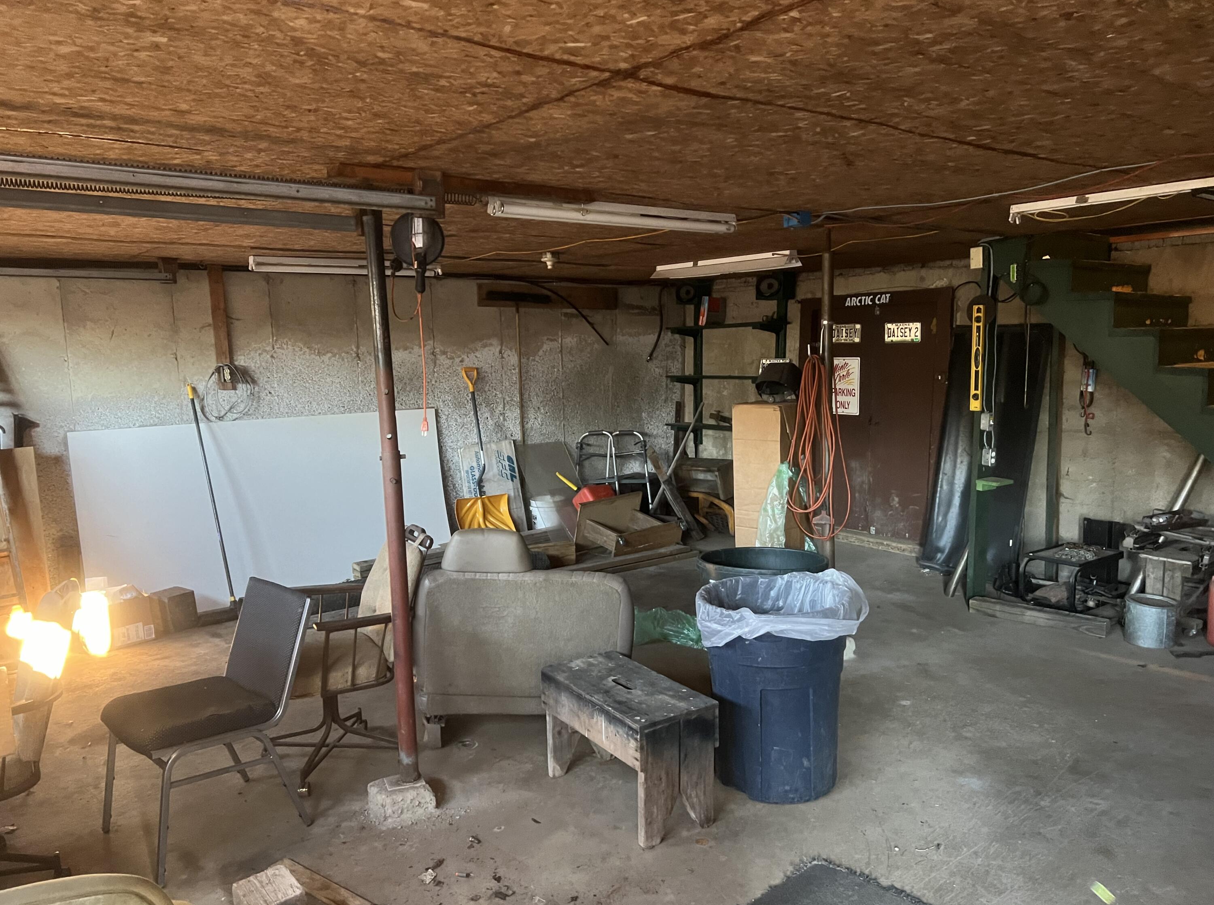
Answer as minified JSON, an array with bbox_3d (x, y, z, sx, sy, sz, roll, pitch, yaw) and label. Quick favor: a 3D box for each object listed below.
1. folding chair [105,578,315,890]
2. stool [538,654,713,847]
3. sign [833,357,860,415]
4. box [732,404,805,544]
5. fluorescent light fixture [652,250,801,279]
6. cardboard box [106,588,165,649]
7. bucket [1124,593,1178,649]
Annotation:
[{"bbox_3d":[-1.368,0.900,3.149,0.490,0.810,0.590,5,9,43],"label":"folding chair"},{"bbox_3d":[0.070,1.036,3.264,0.315,0.412,0.620,-6,9,-33],"label":"stool"},{"bbox_3d":[1.903,-0.529,7.334,0.010,0.457,0.305,-7,9,-38],"label":"sign"},{"bbox_3d":[0.998,0.310,5.580,0.300,1.210,0.370,3,9,31],"label":"box"},{"bbox_3d":[0.750,-1.211,5.936,0.160,0.090,1.230,-7,9,-38],"label":"fluorescent light fixture"},{"bbox_3d":[-2.786,0.937,5.238,0.340,0.290,0.290,-8,10,-44],"label":"cardboard box"},{"bbox_3d":[2.843,0.879,4.761,0.250,0.220,0.250,3,9,31],"label":"bucket"}]

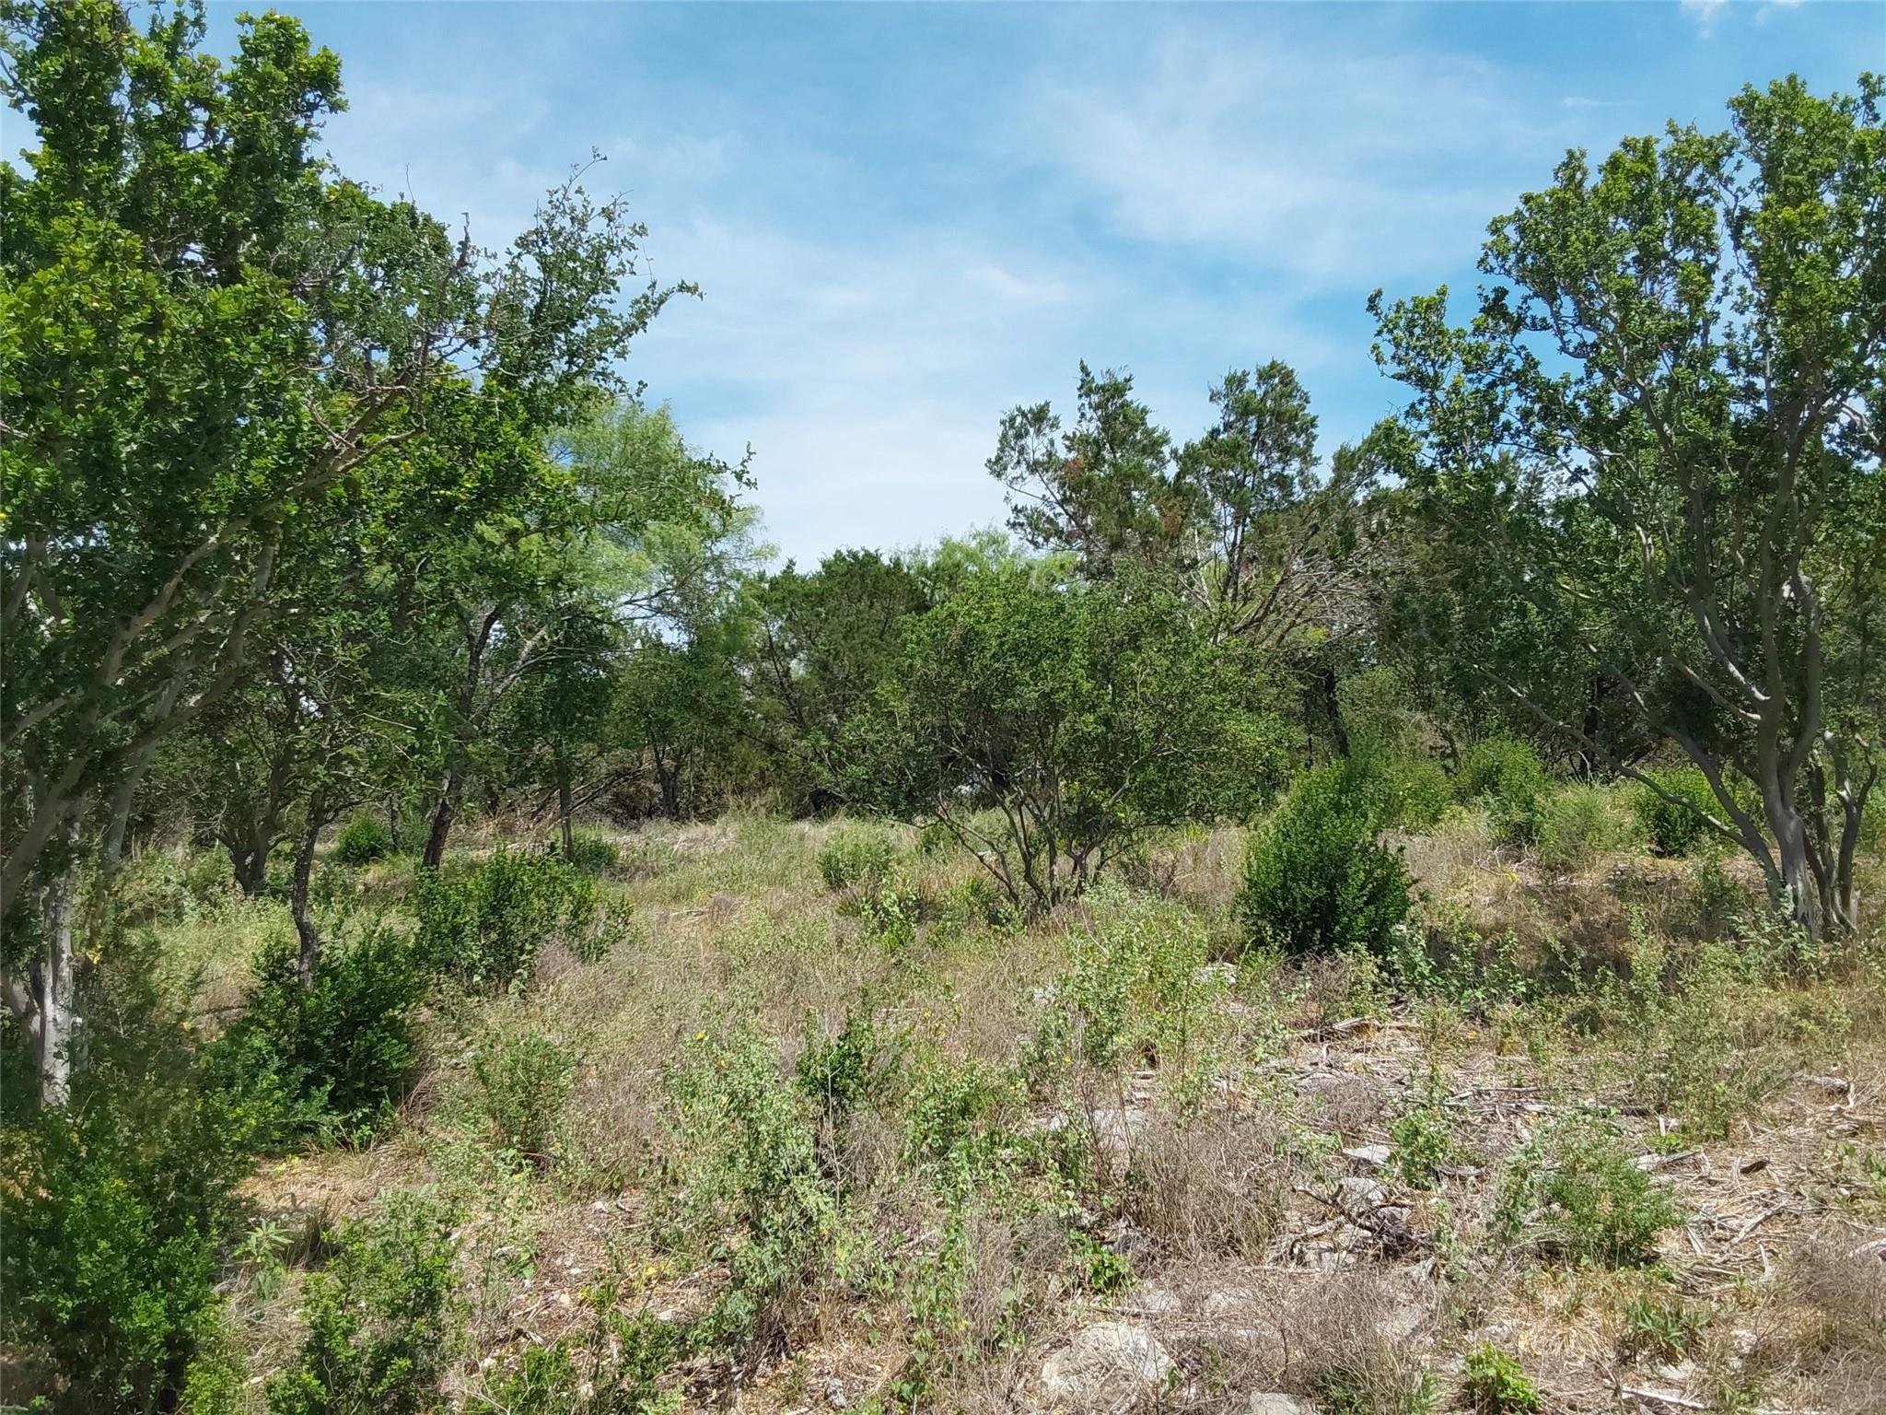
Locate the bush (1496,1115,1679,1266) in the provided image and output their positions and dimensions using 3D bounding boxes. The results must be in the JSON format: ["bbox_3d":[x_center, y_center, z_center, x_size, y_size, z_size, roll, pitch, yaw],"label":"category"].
[{"bbox_3d":[1.857,1.392,4.400,0.531,0.433,0.505,0,0,0],"label":"bush"}]

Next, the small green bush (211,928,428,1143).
[{"bbox_3d":[-2.370,1.246,5.800,0.823,0.818,0.782,0,0,0],"label":"small green bush"}]

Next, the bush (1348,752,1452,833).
[{"bbox_3d":[4.940,0.916,16.500,1.131,0.861,1.018,0,0,0],"label":"bush"}]

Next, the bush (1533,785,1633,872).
[{"bbox_3d":[5.882,1.095,14.000,0.906,0.798,0.815,0,0,0],"label":"bush"}]

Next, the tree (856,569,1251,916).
[{"bbox_3d":[0.922,0.267,11.500,3.099,2.610,2.944,0,0,0],"label":"tree"}]

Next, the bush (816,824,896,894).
[{"bbox_3d":[-0.724,1.263,12.700,0.675,0.576,0.641,0,0,0],"label":"bush"}]

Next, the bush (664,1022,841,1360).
[{"bbox_3d":[-0.471,1.206,3.750,0.424,0.822,0.403,0,0,0],"label":"bush"}]

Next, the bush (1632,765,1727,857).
[{"bbox_3d":[7.333,1.028,15.200,0.940,0.925,0.846,0,0,0],"label":"bush"}]

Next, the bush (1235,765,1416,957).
[{"bbox_3d":[2.431,0.960,9.700,1.105,1.274,1.050,0,0,0],"label":"bush"}]

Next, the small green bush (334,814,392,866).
[{"bbox_3d":[-6.081,1.391,16.000,0.618,0.572,0.587,0,0,0],"label":"small green bush"}]

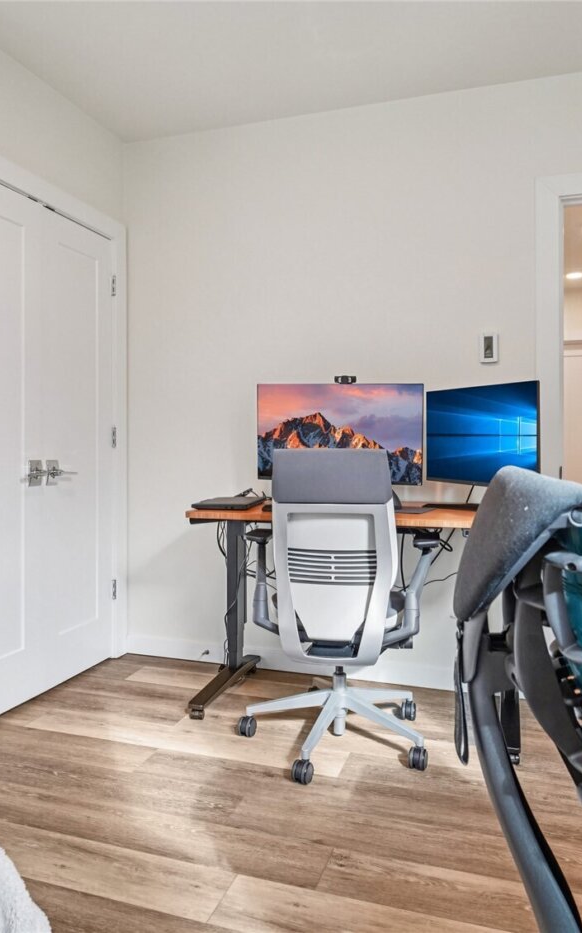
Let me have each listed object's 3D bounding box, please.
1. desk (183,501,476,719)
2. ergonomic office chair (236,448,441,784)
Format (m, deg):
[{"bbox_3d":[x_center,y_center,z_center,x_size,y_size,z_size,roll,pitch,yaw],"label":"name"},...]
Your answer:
[{"bbox_3d":[0.287,0.580,2.469,1.290,0.780,0.640,0,1,18],"label":"desk"},{"bbox_3d":[0.188,0.459,2.194,0.670,1.030,0.650,0,1,11],"label":"ergonomic office chair"}]

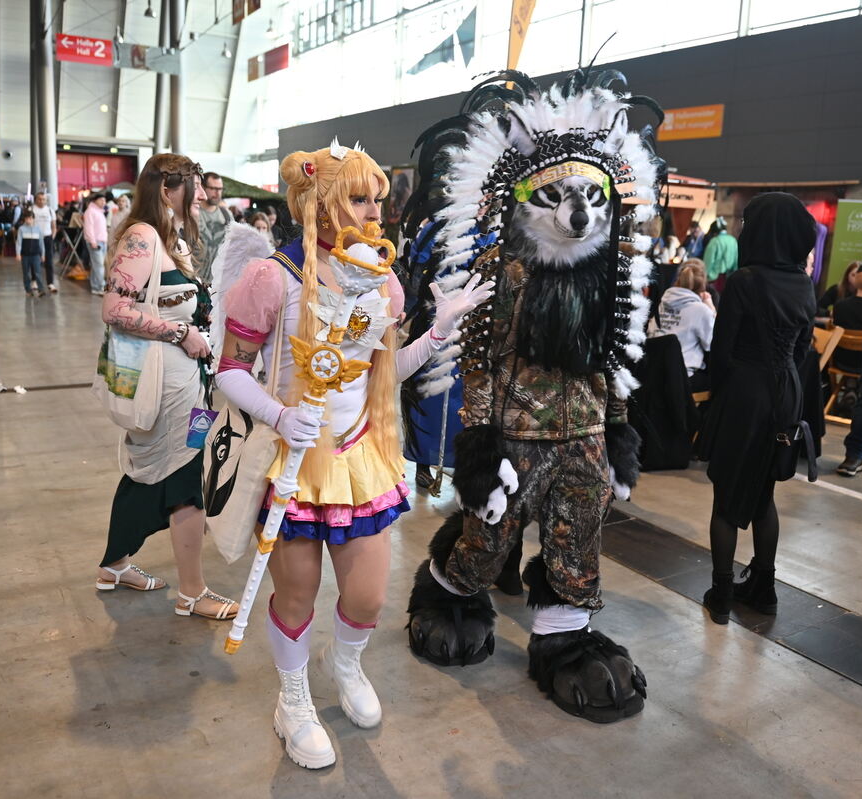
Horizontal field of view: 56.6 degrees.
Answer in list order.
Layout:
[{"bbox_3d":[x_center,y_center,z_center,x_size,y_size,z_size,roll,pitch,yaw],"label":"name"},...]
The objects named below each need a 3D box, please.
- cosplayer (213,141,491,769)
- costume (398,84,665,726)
[{"bbox_3d":[-0.239,0.169,2.270,0.740,1.715,0.560,-6,15,-33],"label":"cosplayer"},{"bbox_3d":[0.341,-0.049,2.693,0.860,2.000,0.780,0,13,-8],"label":"costume"}]

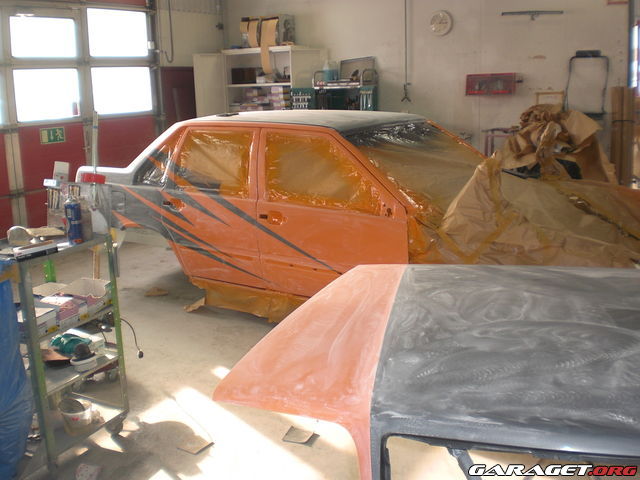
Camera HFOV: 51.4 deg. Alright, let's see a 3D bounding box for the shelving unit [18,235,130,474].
[{"bbox_3d":[-1.227,0.482,2.993,0.410,0.960,0.482,6,16,26],"label":"shelving unit"}]

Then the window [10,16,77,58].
[{"bbox_3d":[-2.674,-1.965,6.482,0.050,0.368,0.746,6,16,29],"label":"window"}]

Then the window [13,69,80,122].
[{"bbox_3d":[-2.677,-1.439,6.583,0.050,0.479,0.745,6,16,29],"label":"window"}]

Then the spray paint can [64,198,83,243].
[{"bbox_3d":[-1.060,-0.087,2.865,0.065,0.195,0.065,-7,15,-20],"label":"spray paint can"}]

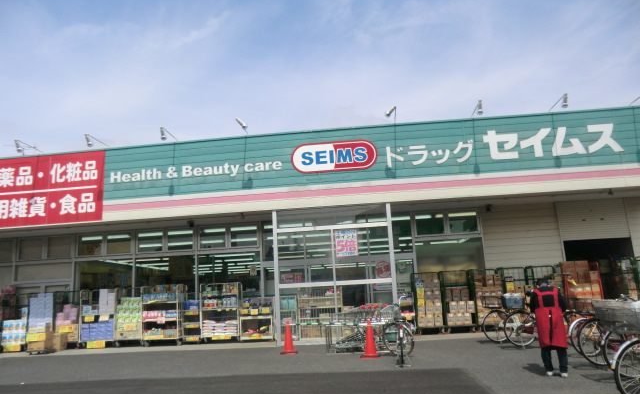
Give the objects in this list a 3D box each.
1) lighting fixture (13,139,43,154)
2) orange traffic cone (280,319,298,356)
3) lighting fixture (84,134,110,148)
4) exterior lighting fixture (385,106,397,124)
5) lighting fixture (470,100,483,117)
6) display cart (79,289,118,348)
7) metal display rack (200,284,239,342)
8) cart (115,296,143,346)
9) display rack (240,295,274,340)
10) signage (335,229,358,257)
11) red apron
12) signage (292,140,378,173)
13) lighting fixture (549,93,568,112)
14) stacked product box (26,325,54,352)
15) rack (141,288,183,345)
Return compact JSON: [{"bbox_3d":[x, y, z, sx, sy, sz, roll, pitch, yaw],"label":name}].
[{"bbox_3d":[-7.862,-1.310,12.065,0.180,0.320,0.920,-4,-11,4],"label":"lighting fixture"},{"bbox_3d":[-0.707,3.146,9.979,0.375,0.706,0.375,-4,-11,4],"label":"orange traffic cone"},{"bbox_3d":[-6.004,-1.388,12.036,0.220,0.370,1.100,-4,-11,5],"label":"lighting fixture"},{"bbox_3d":[1.806,-1.982,11.379,0.340,0.300,1.100,-4,-11,5],"label":"exterior lighting fixture"},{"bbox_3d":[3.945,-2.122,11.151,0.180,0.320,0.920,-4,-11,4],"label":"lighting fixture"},{"bbox_3d":[-6.387,3.588,13.177,1.107,1.613,0.700,-4,-11,4],"label":"display cart"},{"bbox_3d":[-2.847,3.360,13.011,1.090,1.660,0.700,-4,-11,5],"label":"metal display rack"},{"bbox_3d":[-5.364,3.464,12.834,0.786,1.622,0.700,-4,-11,4],"label":"cart"},{"bbox_3d":[-1.795,3.493,12.924,0.920,1.260,0.580,-4,-11,5],"label":"display rack"},{"bbox_3d":[0.707,1.188,11.481,0.570,0.690,0.020,-4,-11,5],"label":"signage"},{"bbox_3d":[3.532,1.846,6.795,0.460,0.880,0.340,-6,-11,17],"label":"red apron"},{"bbox_3d":[0.391,-1.084,11.883,2.330,0.810,0.100,-4,-11,5],"label":"signage"},{"bbox_3d":[5.904,-2.256,10.999,0.180,0.320,0.920,-4,-11,4],"label":"lighting fixture"},{"bbox_3d":[-7.787,3.936,12.429,0.490,0.630,0.400,-4,-11,5],"label":"stacked product box"},{"bbox_3d":[-4.398,3.371,12.635,1.095,1.629,0.700,-4,-11,4],"label":"rack"}]

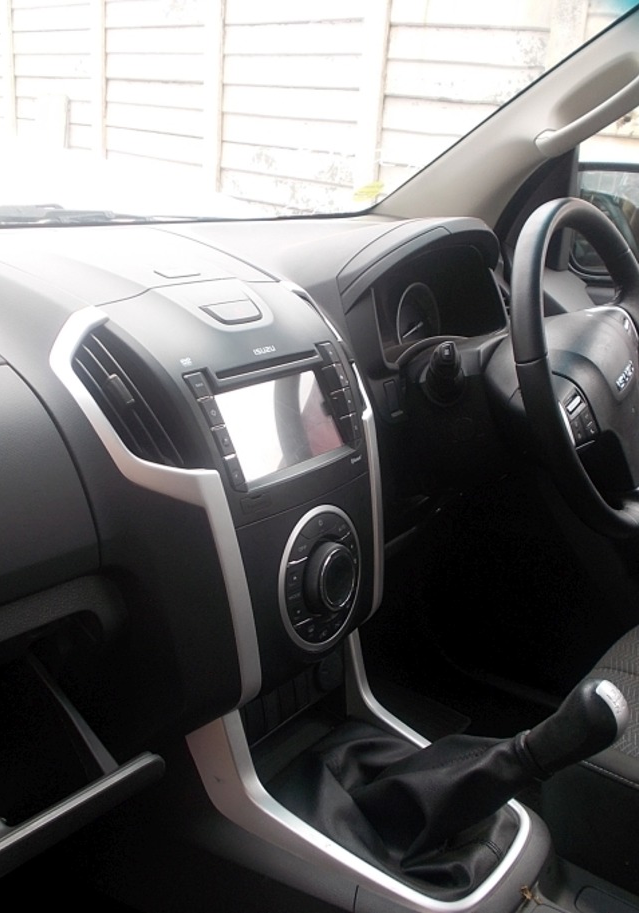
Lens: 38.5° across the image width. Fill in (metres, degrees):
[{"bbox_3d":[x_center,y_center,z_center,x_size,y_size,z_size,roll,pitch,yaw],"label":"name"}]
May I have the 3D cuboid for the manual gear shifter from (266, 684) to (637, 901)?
[{"bbox_3d":[0.118,0.243,0.816,0.304,0.222,0.156,19,24,33],"label":"manual gear shifter"}]

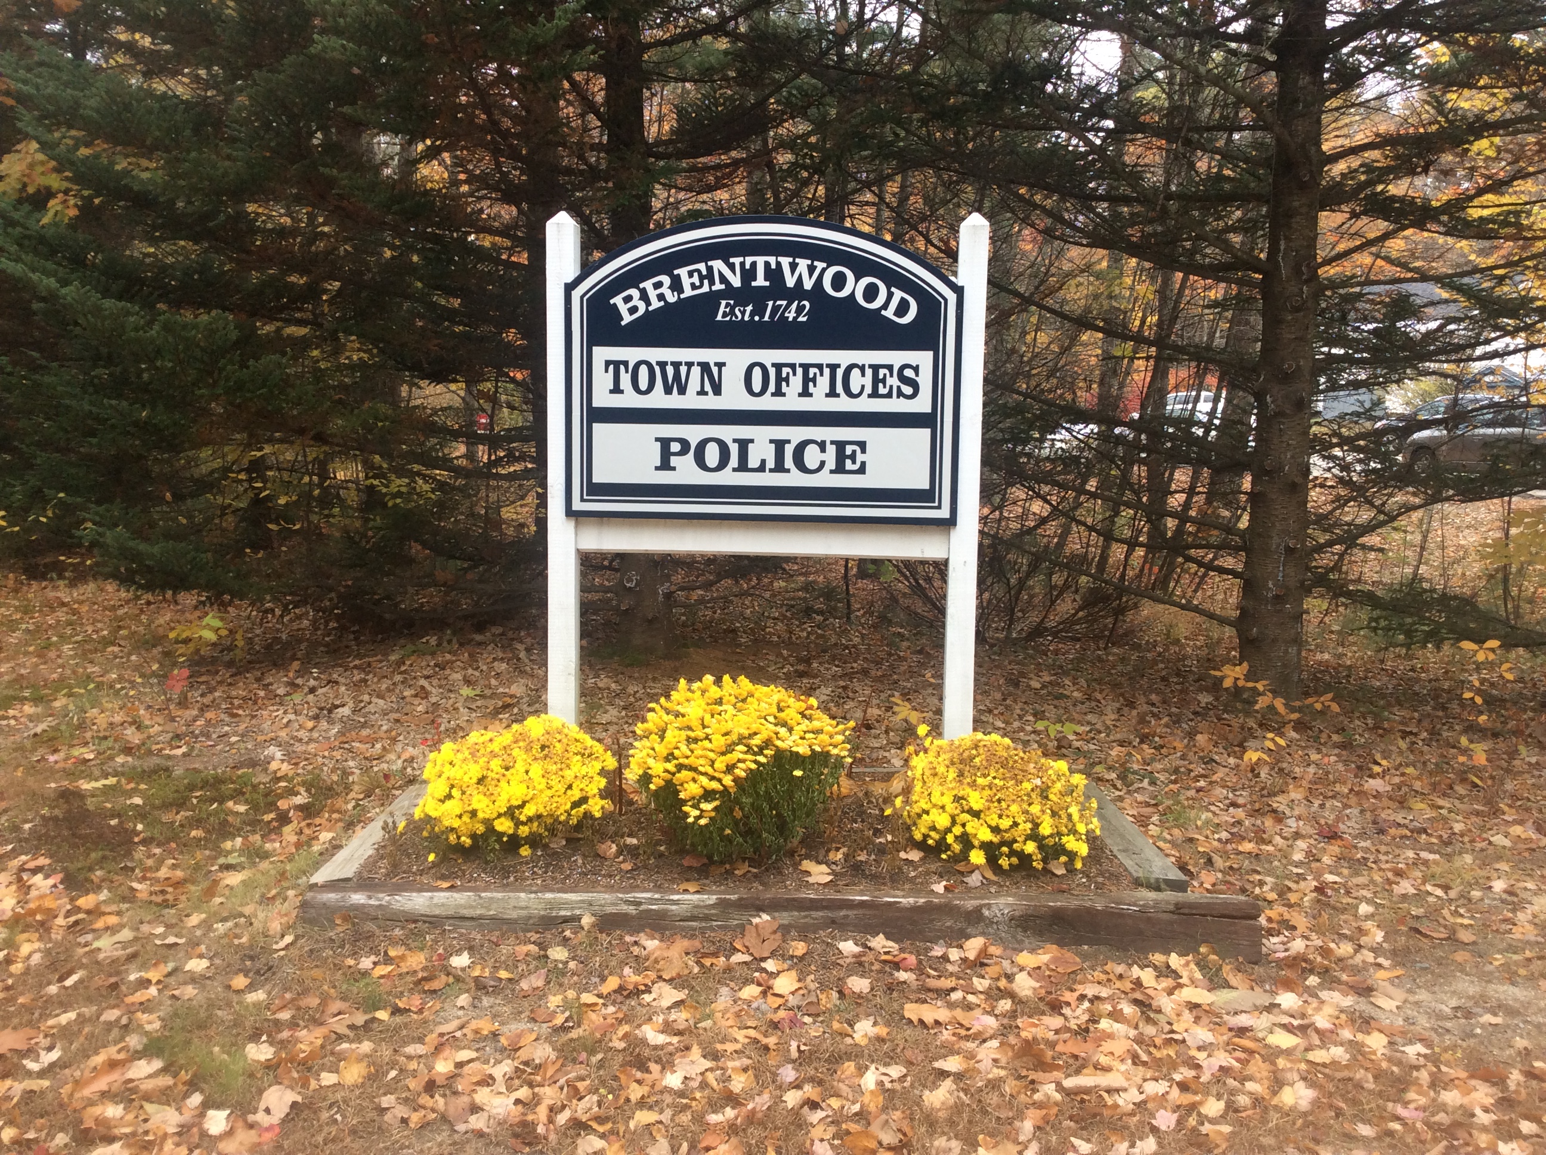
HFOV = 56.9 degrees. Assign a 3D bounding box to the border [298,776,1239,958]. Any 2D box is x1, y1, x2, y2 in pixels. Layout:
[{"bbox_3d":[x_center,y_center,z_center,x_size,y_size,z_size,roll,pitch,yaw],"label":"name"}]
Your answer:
[{"bbox_3d":[0.030,0.795,4.336,2.440,0.160,1.420,1,6,0],"label":"border"}]

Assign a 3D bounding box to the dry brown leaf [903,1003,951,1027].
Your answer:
[{"bbox_3d":[0.346,0.983,3.204,0.115,0.035,0.090,2,6,7],"label":"dry brown leaf"}]

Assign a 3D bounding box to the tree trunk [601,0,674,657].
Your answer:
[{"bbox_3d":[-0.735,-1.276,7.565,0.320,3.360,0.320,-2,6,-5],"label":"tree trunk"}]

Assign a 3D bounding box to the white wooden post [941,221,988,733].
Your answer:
[{"bbox_3d":[0.597,-0.180,4.425,0.090,1.857,0.090,2,6,6],"label":"white wooden post"}]

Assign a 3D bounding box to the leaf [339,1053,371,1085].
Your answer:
[{"bbox_3d":[-0.830,0.976,2.833,0.068,0.040,0.095,-1,7,-17],"label":"leaf"}]

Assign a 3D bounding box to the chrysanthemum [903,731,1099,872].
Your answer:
[{"bbox_3d":[0.650,0.612,4.067,0.541,0.353,0.540,2,7,9],"label":"chrysanthemum"}]

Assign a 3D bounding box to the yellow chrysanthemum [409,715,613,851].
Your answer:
[{"bbox_3d":[-0.753,0.574,4.147,0.566,0.357,0.550,0,7,-10],"label":"yellow chrysanthemum"}]

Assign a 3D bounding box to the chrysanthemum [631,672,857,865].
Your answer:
[{"bbox_3d":[-0.093,0.520,4.176,0.638,0.478,0.620,1,6,-1],"label":"chrysanthemum"}]

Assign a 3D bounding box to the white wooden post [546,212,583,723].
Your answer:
[{"bbox_3d":[-0.661,-0.215,4.547,0.090,1.857,0.090,2,6,6],"label":"white wooden post"}]

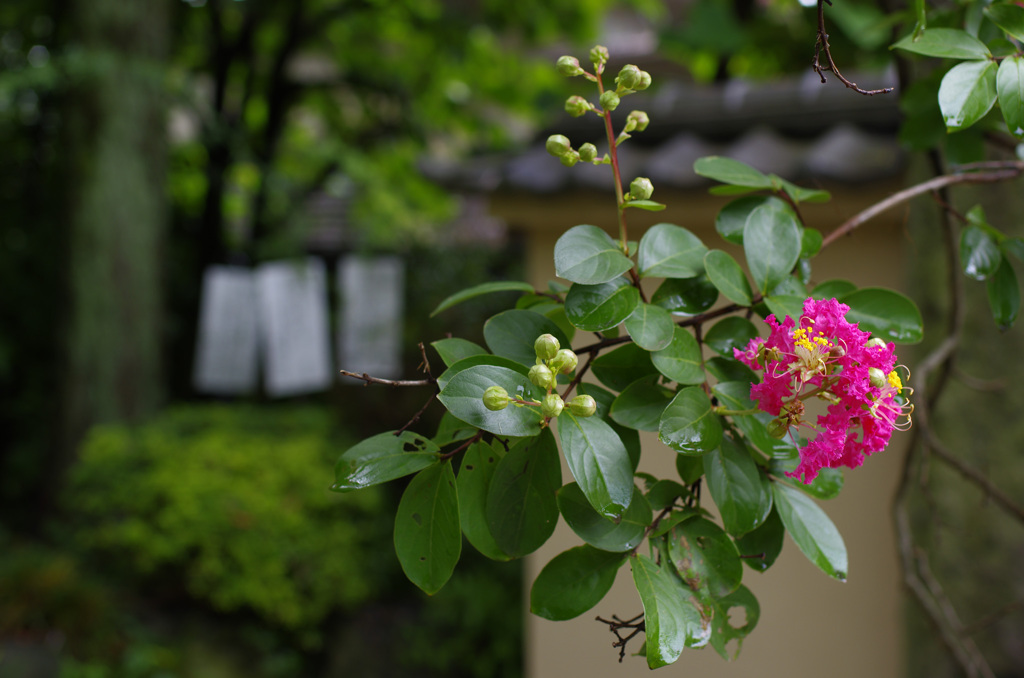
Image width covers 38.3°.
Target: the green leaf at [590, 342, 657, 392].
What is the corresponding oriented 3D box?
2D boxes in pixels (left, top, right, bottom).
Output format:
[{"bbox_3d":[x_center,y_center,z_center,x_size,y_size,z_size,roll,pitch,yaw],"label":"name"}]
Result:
[{"bbox_3d":[0.056,0.013,0.700,0.045,0.030,0.009,3,-21,-6],"label":"green leaf"}]

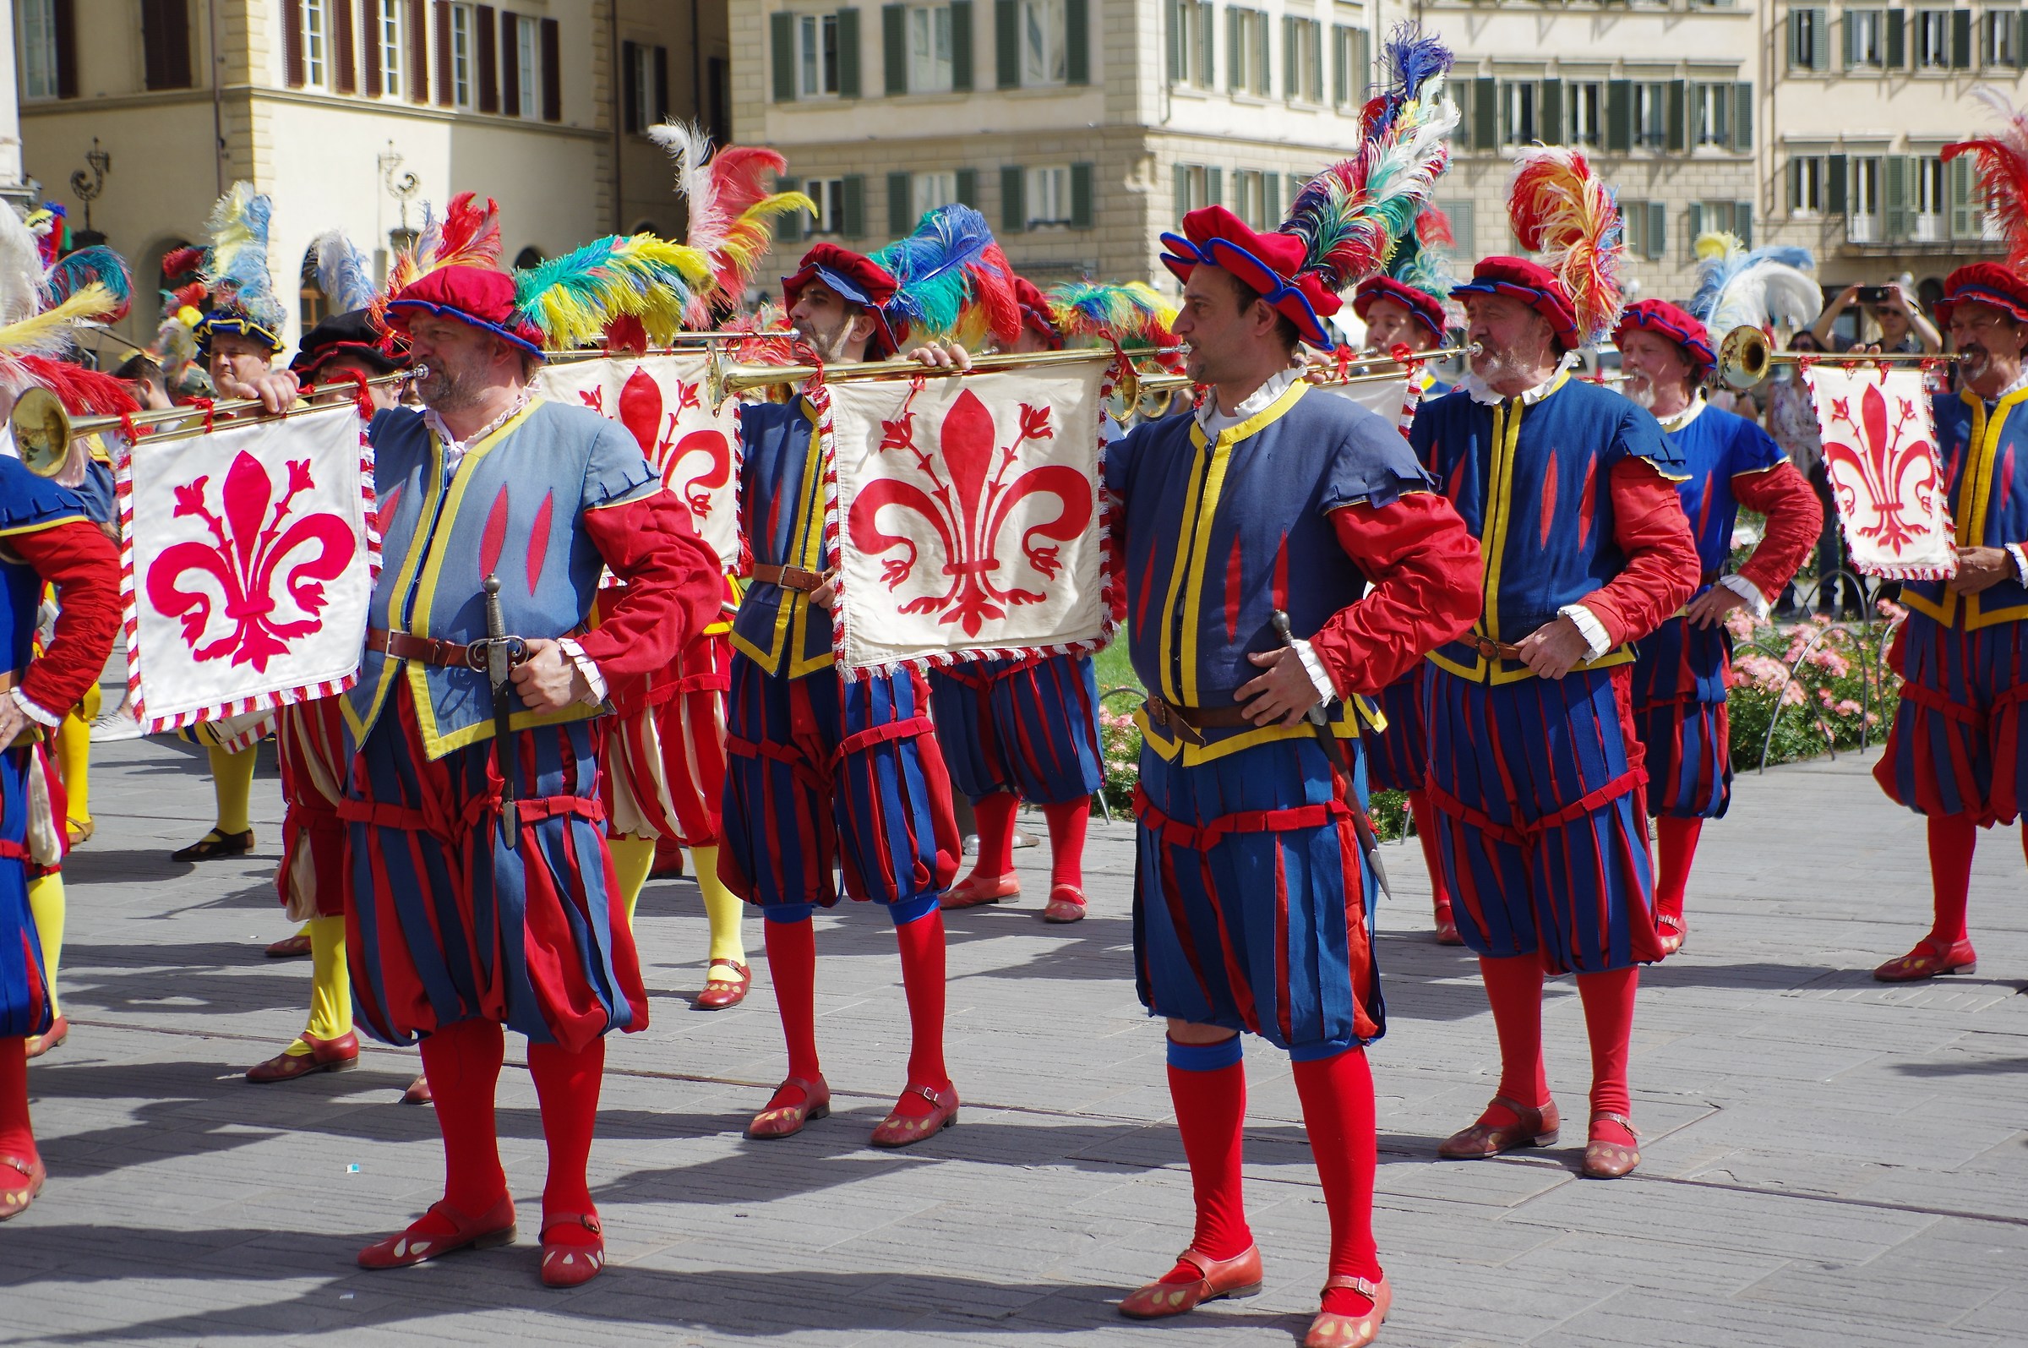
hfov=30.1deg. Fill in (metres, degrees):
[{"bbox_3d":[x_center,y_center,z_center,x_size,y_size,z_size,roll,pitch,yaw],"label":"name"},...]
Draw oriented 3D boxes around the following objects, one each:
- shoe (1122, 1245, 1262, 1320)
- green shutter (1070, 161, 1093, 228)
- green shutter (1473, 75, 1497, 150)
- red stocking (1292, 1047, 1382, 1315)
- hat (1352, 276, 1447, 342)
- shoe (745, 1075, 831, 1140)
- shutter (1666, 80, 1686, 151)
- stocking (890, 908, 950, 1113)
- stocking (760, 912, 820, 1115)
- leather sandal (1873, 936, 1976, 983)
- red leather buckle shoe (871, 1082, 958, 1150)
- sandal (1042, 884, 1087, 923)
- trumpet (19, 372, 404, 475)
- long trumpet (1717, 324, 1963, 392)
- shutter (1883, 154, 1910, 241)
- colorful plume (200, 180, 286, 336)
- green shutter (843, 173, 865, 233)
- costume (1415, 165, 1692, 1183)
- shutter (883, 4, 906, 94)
[{"bbox_3d":[0.301,1.012,6.328,0.268,0.092,0.100,-4,5,-28],"label":"shoe"},{"bbox_3d":[1.560,-10.993,86.774,0.540,1.520,0.050,1,6,27],"label":"green shutter"},{"bbox_3d":[11.376,-13.552,91.000,0.620,1.800,0.050,-1,5,8],"label":"green shutter"},{"bbox_3d":[0.533,0.833,6.209,0.125,0.410,0.140,1,5,25],"label":"red stocking"},{"bbox_3d":[1.057,-0.990,10.293,0.280,0.150,0.280,14,5,-1],"label":"hat"},{"bbox_3d":[-0.476,0.899,7.947,0.100,0.105,0.270,3,6,38],"label":"shoe"},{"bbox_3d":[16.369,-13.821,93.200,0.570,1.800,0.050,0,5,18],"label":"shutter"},{"bbox_3d":[-0.198,0.695,7.780,0.120,0.445,0.170,3,6,40],"label":"stocking"},{"bbox_3d":[-0.473,0.721,8.022,0.115,0.400,0.130,3,6,38],"label":"stocking"},{"bbox_3d":[2.356,0.726,9.741,0.270,0.098,0.100,-3,5,-19],"label":"leather sandal"},{"bbox_3d":[-0.207,0.903,7.830,0.100,0.105,0.270,3,6,38],"label":"red leather buckle shoe"},{"bbox_3d":[0.149,0.641,10.795,0.103,0.088,0.270,0,5,10],"label":"sandal"},{"bbox_3d":[-1.311,-0.465,6.395,0.146,0.146,0.907,2,11,33],"label":"trumpet"},{"bbox_3d":[2.056,-0.769,9.160,0.820,0.150,0.145,-5,6,-36],"label":"long trumpet"},{"bbox_3d":[22.935,-12.373,98.000,0.680,2.270,0.050,-3,5,-22],"label":"shutter"},{"bbox_3d":[-2.555,-1.381,12.500,0.260,0.500,0.240,1,5,20],"label":"colorful plume"},{"bbox_3d":[-3.480,-10.188,82.000,0.600,1.300,0.060,2,6,32],"label":"green shutter"},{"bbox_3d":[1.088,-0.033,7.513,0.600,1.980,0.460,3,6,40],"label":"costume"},{"bbox_3d":[-2.824,-14.754,89.010,0.580,2.100,0.050,1,6,27],"label":"shutter"}]

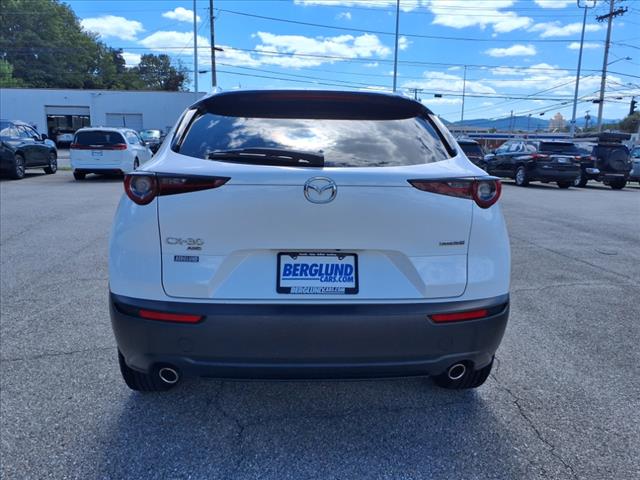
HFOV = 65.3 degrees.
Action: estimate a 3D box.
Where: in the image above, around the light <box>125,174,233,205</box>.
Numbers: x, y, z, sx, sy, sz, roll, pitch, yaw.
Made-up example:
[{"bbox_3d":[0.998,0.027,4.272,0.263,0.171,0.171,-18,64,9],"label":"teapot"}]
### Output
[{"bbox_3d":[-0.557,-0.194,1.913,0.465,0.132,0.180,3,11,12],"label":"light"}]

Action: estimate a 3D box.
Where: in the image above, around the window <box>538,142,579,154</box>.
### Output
[{"bbox_3d":[8.914,-3.420,18.657,1.500,0.460,0.120,0,-11,-9],"label":"window"}]

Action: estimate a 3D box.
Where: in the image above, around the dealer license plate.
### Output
[{"bbox_3d":[-0.008,0.132,1.923,0.313,0.161,0.020,0,-1,-4],"label":"dealer license plate"}]

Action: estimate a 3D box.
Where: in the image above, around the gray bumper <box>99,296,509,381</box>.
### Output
[{"bbox_3d":[-0.021,0.363,2.080,1.740,0.345,0.420,0,11,-4],"label":"gray bumper"}]

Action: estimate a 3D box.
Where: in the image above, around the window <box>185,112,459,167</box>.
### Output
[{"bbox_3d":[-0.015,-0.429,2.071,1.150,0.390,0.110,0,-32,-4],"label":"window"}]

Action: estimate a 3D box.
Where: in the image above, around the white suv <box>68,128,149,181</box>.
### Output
[{"bbox_3d":[-7.734,-3.382,19.270,2.000,1.770,5.120,0,11,-8],"label":"white suv"}]

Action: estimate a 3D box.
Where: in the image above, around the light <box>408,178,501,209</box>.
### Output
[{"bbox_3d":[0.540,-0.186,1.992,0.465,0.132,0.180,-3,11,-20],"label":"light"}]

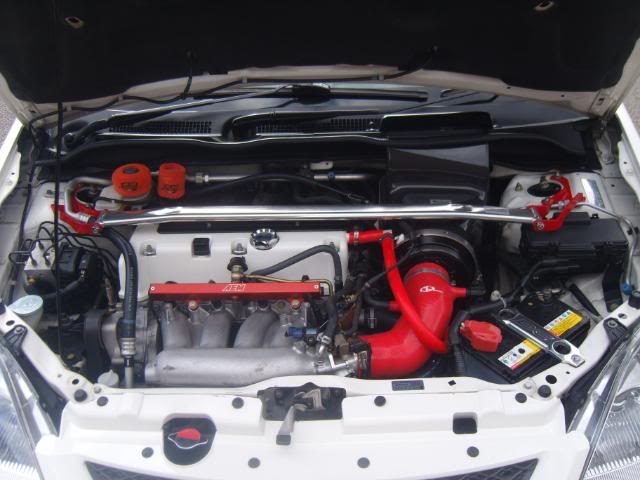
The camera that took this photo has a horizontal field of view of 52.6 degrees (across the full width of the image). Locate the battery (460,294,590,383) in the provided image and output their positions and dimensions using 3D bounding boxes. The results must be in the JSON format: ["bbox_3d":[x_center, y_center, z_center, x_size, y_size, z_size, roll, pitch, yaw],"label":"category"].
[{"bbox_3d":[0.403,0.259,1.327,0.238,0.215,0.129,-25,42,-31],"label":"battery"}]

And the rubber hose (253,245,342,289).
[{"bbox_3d":[-0.045,0.063,1.298,0.190,0.085,0.070,0,35,0],"label":"rubber hose"}]

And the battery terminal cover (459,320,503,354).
[{"bbox_3d":[0.312,0.181,1.232,0.073,0.048,0.046,17,38,23],"label":"battery terminal cover"}]

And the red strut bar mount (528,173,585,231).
[{"bbox_3d":[0.520,-0.081,1.448,0.146,0.060,0.240,0,35,0],"label":"red strut bar mount"}]

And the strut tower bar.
[{"bbox_3d":[0.000,-0.049,1.358,0.924,0.038,0.041,0,35,0],"label":"strut tower bar"}]

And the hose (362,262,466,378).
[{"bbox_3d":[0.185,0.167,1.328,0.205,0.130,0.270,0,35,0],"label":"hose"}]

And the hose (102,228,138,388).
[{"bbox_3d":[-0.425,0.138,1.344,0.100,0.200,0.290,0,35,0],"label":"hose"}]

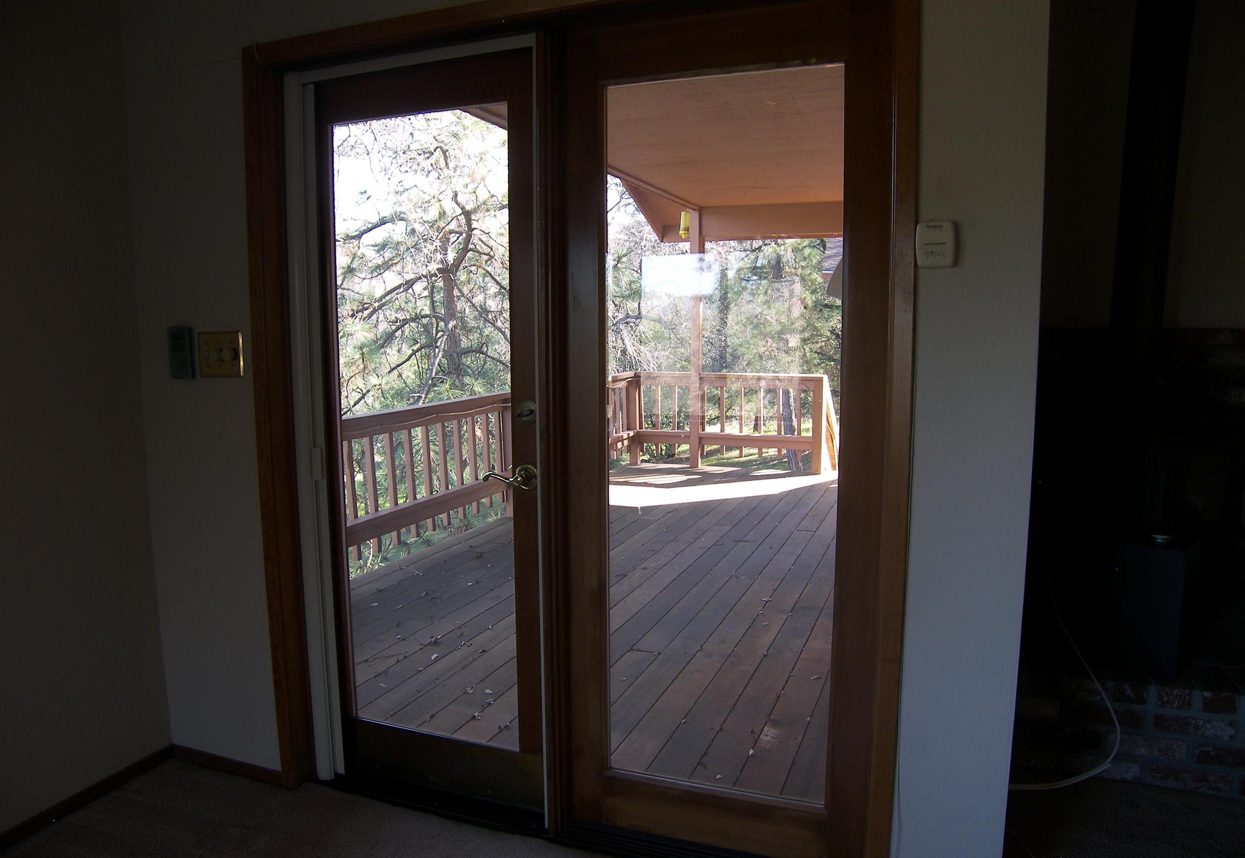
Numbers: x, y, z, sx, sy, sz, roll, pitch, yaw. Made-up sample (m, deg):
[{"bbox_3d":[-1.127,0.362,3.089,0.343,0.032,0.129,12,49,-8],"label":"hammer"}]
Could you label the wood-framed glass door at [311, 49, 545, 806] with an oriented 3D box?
[{"bbox_3d":[-0.546,0.031,2.413,0.755,2.015,0.050,3,7,23],"label":"wood-framed glass door"}]

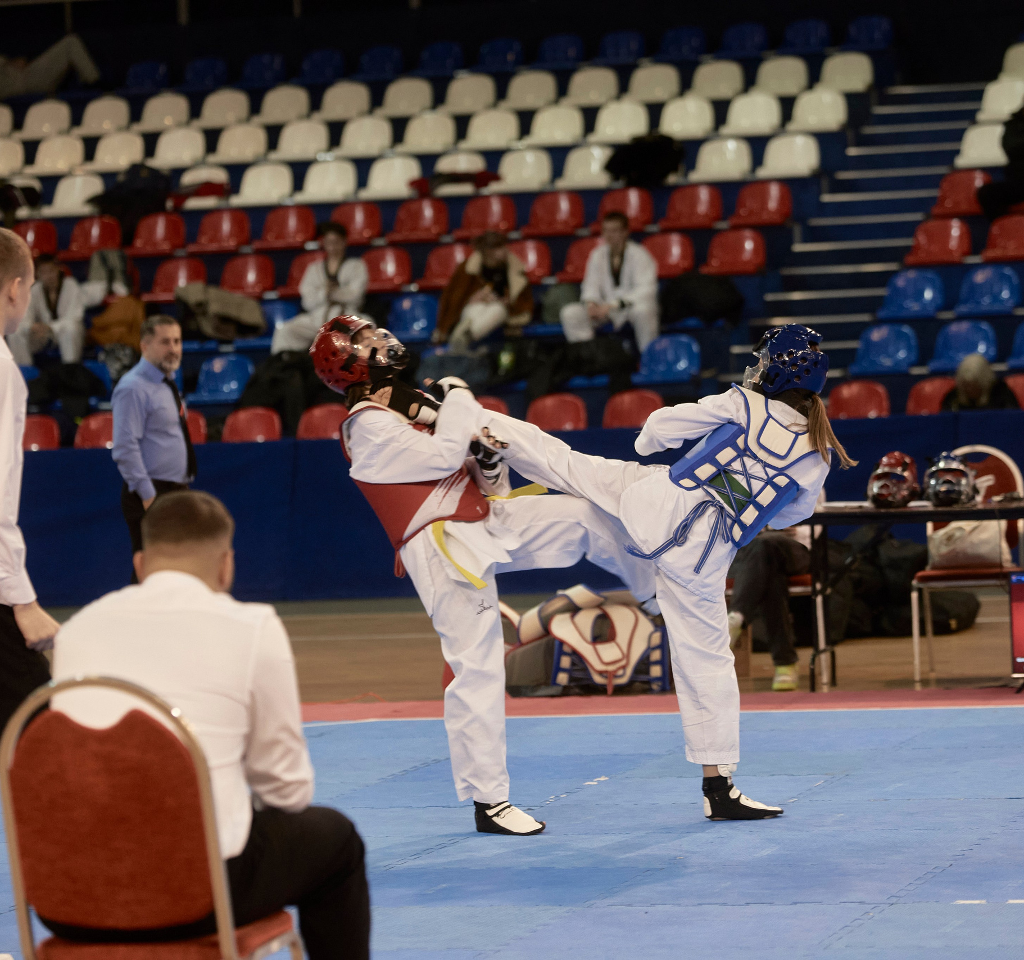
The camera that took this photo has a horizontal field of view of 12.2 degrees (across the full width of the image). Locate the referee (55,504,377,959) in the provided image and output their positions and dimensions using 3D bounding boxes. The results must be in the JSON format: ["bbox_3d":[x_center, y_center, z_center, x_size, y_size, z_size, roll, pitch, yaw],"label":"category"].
[{"bbox_3d":[-0.532,0.654,9.237,0.560,1.280,0.820,-2,2,13],"label":"referee"}]

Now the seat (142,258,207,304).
[{"bbox_3d":[-2.414,-1.426,34.223,0.390,0.320,0.372,-2,2,16],"label":"seat"}]

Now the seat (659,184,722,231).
[{"bbox_3d":[1.261,-1.909,33.663,0.410,0.330,0.400,-2,2,16],"label":"seat"}]

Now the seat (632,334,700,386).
[{"bbox_3d":[0.924,-0.727,29.172,0.400,0.300,0.360,-2,2,18],"label":"seat"}]

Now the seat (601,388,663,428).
[{"bbox_3d":[0.724,-0.402,29.672,0.410,0.330,0.400,-2,2,16],"label":"seat"}]

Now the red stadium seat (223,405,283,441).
[{"bbox_3d":[-1.572,-0.289,28.355,0.365,0.295,0.350,-2,2,16],"label":"red stadium seat"}]

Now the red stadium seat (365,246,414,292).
[{"bbox_3d":[-0.884,-1.384,31.641,0.400,0.300,0.360,-2,2,18],"label":"red stadium seat"}]

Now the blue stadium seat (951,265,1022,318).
[{"bbox_3d":[3.132,-1.242,31.580,0.390,0.320,0.372,-2,2,16],"label":"blue stadium seat"}]

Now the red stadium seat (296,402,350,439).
[{"bbox_3d":[-1.229,-0.333,30.744,0.390,0.320,0.372,-2,2,16],"label":"red stadium seat"}]

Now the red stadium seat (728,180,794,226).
[{"bbox_3d":[1.766,-1.958,34.076,0.390,0.320,0.372,-2,2,16],"label":"red stadium seat"}]

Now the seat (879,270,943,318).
[{"bbox_3d":[2.424,-1.127,29.172,0.400,0.295,0.380,-2,2,18],"label":"seat"}]

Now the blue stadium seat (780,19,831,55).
[{"bbox_3d":[2.118,-3.209,34.812,0.390,0.290,0.380,-2,2,16],"label":"blue stadium seat"}]

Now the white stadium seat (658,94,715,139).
[{"bbox_3d":[1.174,-2.476,33.088,0.390,0.290,0.380,-2,2,16],"label":"white stadium seat"}]

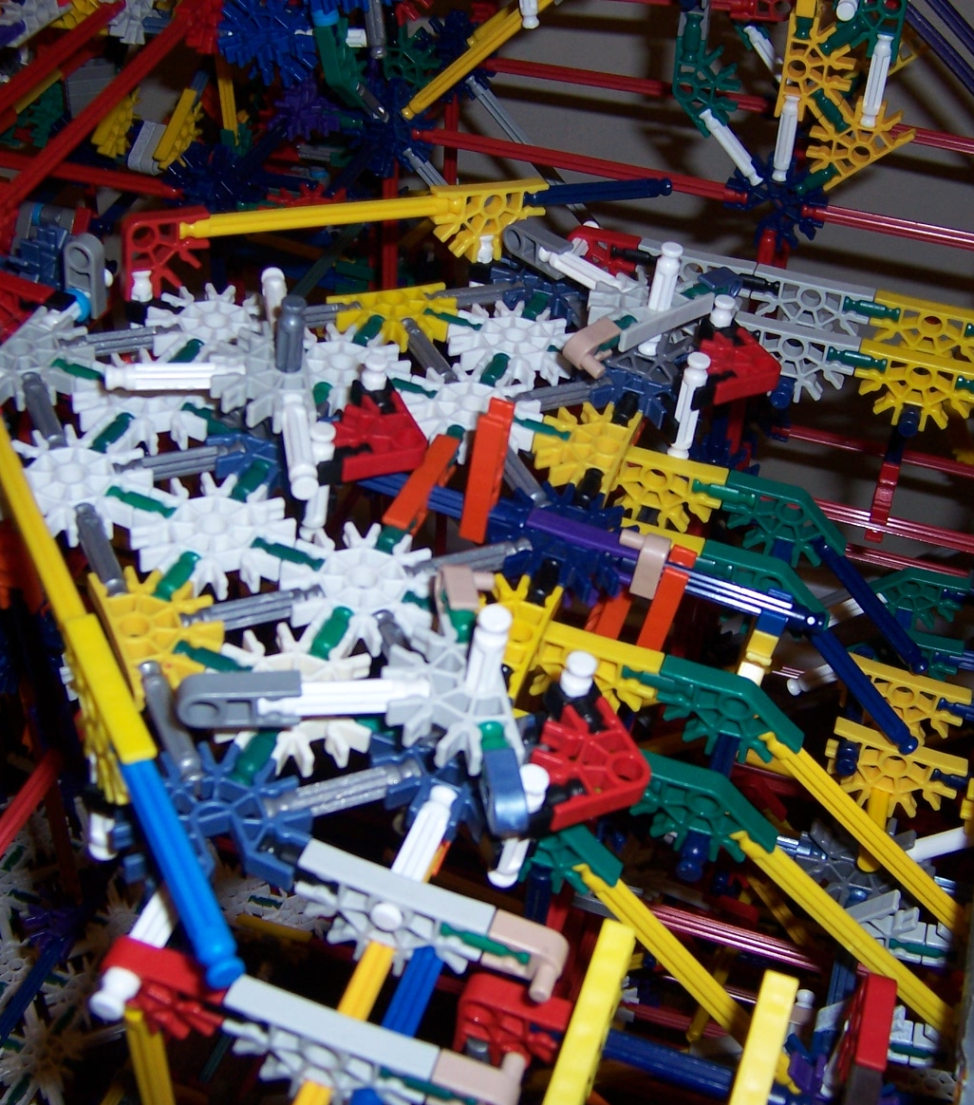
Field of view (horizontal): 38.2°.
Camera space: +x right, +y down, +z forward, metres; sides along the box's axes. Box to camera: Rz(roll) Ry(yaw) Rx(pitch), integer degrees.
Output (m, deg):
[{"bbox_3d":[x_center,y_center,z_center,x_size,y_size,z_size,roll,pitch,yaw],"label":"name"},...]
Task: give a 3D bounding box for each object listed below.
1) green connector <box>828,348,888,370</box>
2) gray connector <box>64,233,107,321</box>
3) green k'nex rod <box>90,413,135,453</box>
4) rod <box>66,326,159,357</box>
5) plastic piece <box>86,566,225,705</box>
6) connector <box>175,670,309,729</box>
[{"bbox_3d":[0.108,-0.056,0.410,0.017,0.006,0.006,12,34,11],"label":"green connector"},{"bbox_3d":[-0.113,-0.078,0.397,0.009,0.023,0.006,19,43,9],"label":"gray connector"},{"bbox_3d":[-0.091,-0.027,0.343,0.006,0.006,0.017,19,42,9],"label":"green k'nex rod"},{"bbox_3d":[-0.098,-0.057,0.378,0.033,0.006,0.006,-13,47,-24],"label":"rod"},{"bbox_3d":[-0.069,0.017,0.303,0.023,0.006,0.037,-13,47,-24],"label":"plastic piece"},{"bbox_3d":[-0.046,0.029,0.263,0.024,0.009,0.006,-3,44,-15],"label":"connector"}]

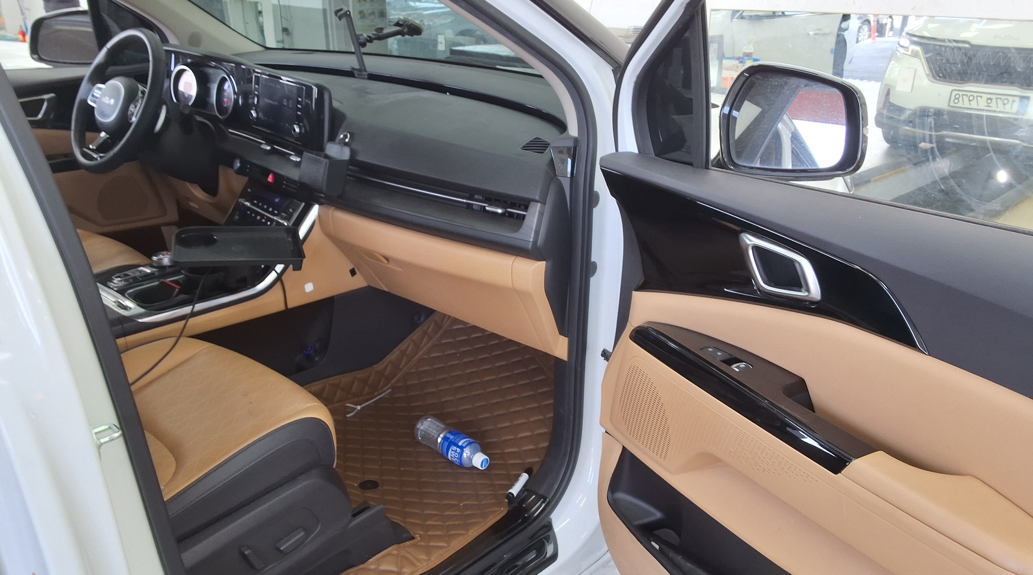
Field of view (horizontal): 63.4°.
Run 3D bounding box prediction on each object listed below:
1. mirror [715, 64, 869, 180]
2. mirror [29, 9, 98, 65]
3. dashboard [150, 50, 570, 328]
[{"bbox_3d":[0.428,-0.253,1.237,0.220,0.165,0.110,18,27,41],"label":"mirror"},{"bbox_3d":[-1.353,-0.749,2.491,0.220,0.165,0.110,-15,24,-35],"label":"mirror"},{"bbox_3d":[-0.401,-0.312,2.028,1.490,0.490,0.490,16,25,39],"label":"dashboard"}]

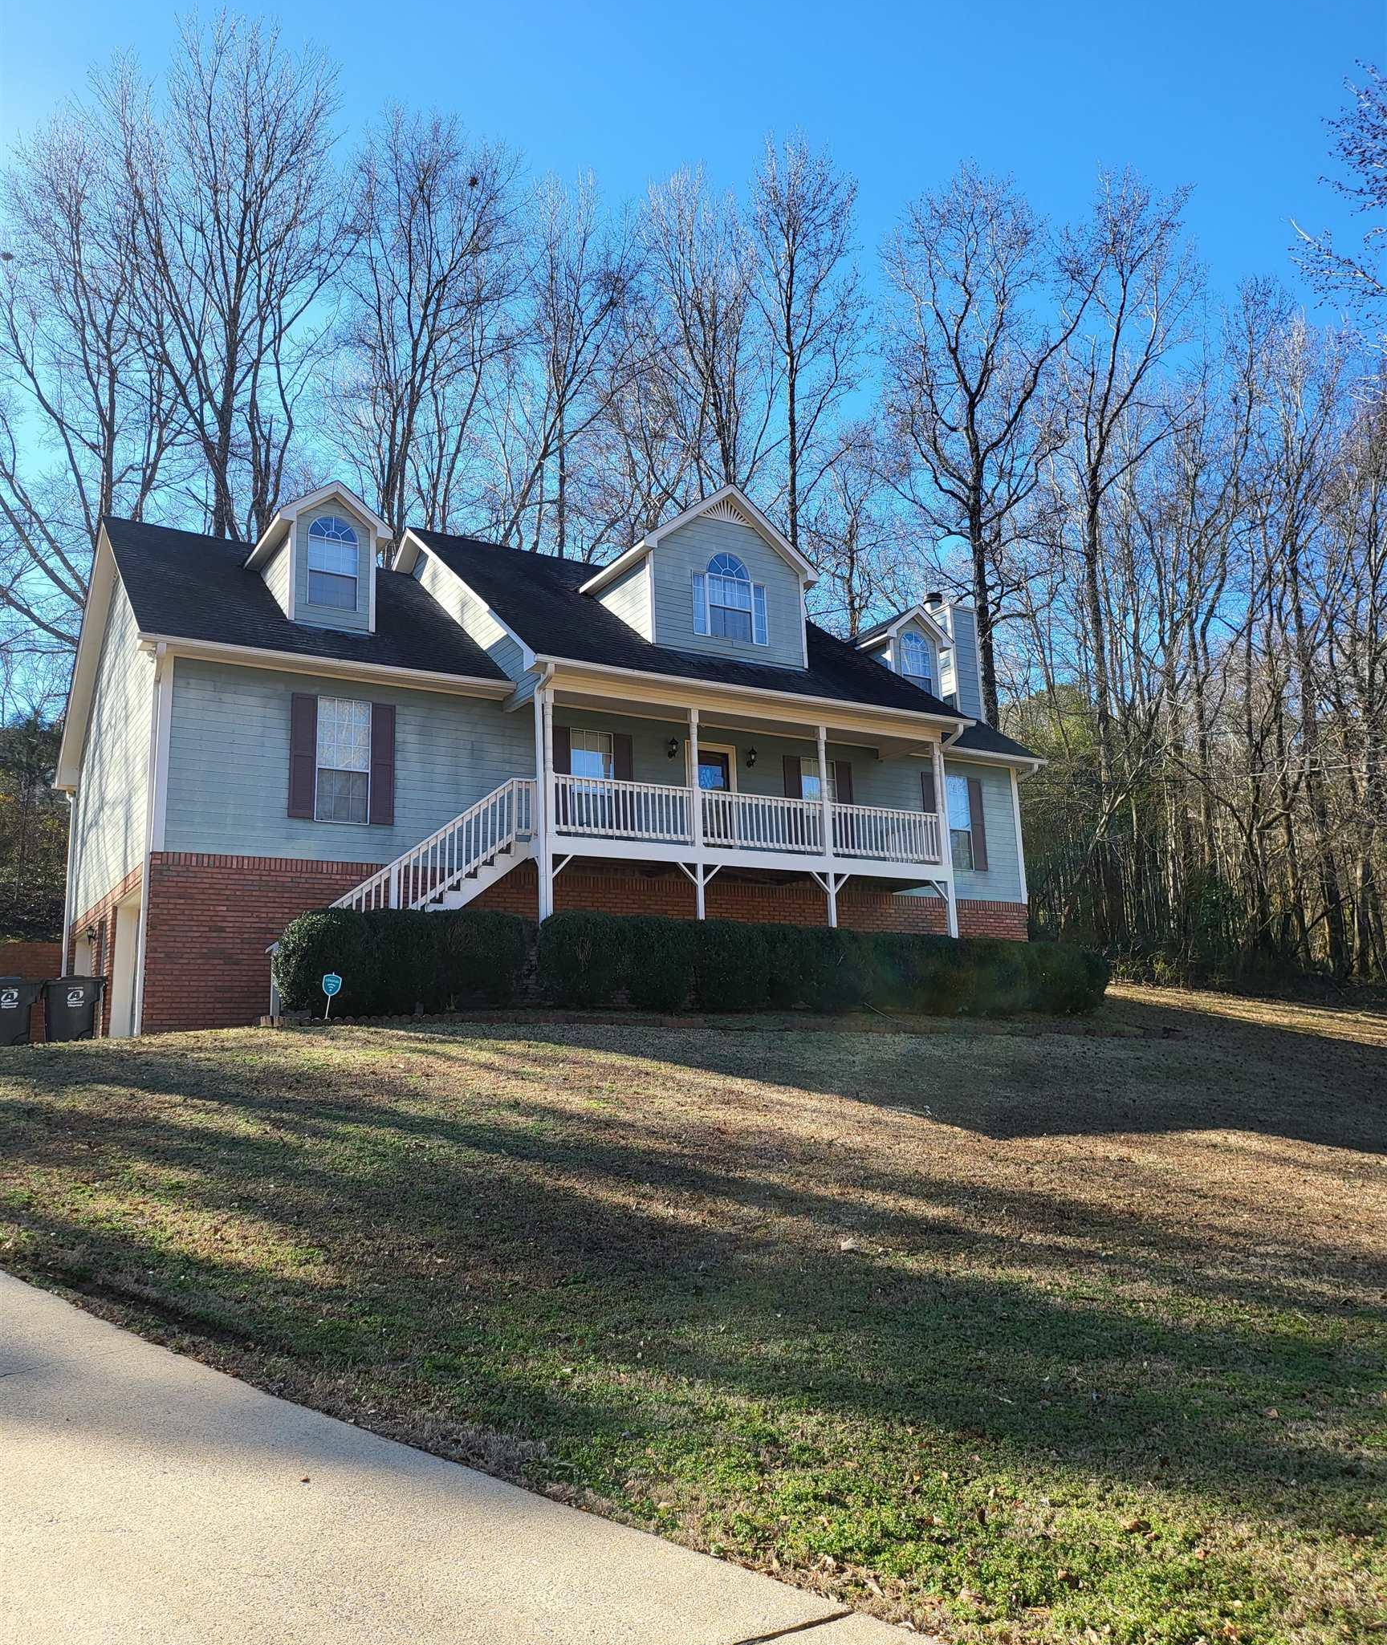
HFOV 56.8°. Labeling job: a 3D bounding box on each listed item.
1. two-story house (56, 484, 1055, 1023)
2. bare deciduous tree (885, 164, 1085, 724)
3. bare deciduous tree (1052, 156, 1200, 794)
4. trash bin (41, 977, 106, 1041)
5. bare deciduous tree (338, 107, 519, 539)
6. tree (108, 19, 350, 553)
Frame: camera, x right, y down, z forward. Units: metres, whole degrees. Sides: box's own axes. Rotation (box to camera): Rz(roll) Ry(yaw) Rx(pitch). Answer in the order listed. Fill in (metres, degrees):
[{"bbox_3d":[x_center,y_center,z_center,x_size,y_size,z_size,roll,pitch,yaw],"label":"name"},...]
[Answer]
[{"bbox_3d":[-2.041,-0.796,24.287,17.084,9.636,11.022,5,-13,-32],"label":"two-story house"},{"bbox_3d":[7.465,-7.090,31.920,5.600,21.006,5.600,-5,-11,14],"label":"bare deciduous tree"},{"bbox_3d":[11.059,-6.833,31.760,4.400,20.796,4.600,-6,-12,20],"label":"bare deciduous tree"},{"bbox_3d":[-8.856,2.753,18.300,0.880,1.120,0.700,5,-13,-32],"label":"trash bin"},{"bbox_3d":[-6.994,-9.085,33.698,5.000,22.179,5.200,0,-11,-12],"label":"bare deciduous tree"},{"bbox_3d":[-11.533,-9.832,31.445,6.200,23.090,6.200,2,-12,-21],"label":"tree"}]

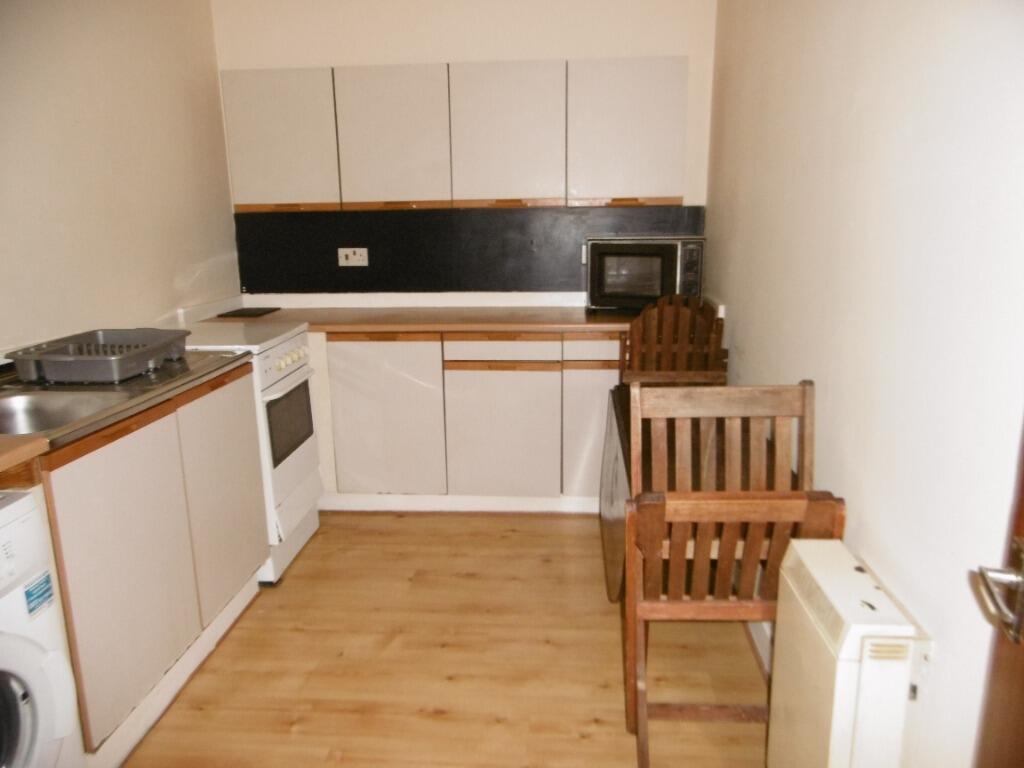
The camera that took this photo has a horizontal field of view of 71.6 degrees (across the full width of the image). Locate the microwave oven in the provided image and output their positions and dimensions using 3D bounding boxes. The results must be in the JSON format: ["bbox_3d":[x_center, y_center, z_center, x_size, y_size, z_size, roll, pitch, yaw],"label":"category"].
[{"bbox_3d":[0.621,-0.529,3.407,0.530,0.340,0.324,0,13,4],"label":"microwave oven"}]

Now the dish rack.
[{"bbox_3d":[-1.243,-0.087,2.171,0.373,0.087,0.461,0,13,4],"label":"dish rack"}]

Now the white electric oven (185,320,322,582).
[{"bbox_3d":[-1.125,0.235,2.723,0.598,0.855,0.498,0,13,4],"label":"white electric oven"}]

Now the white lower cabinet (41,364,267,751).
[{"bbox_3d":[-1.202,0.388,2.004,0.591,0.716,1.002,0,13,4],"label":"white lower cabinet"}]

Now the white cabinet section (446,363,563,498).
[{"bbox_3d":[-0.035,0.200,3.053,0.500,0.593,0.025,0,13,4],"label":"white cabinet section"}]

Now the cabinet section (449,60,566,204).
[{"bbox_3d":[-0.004,-1.100,3.209,0.508,0.600,0.287,0,13,5],"label":"cabinet section"}]

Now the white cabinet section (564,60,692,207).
[{"bbox_3d":[0.498,-1.097,3.167,0.501,0.600,0.287,0,13,5],"label":"white cabinet section"}]

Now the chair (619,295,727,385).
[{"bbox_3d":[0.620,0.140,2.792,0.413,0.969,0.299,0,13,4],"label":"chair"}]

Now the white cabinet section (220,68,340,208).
[{"bbox_3d":[-1.007,-1.106,3.292,0.501,0.600,0.287,0,13,5],"label":"white cabinet section"}]

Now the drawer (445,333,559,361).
[{"bbox_3d":[-0.026,-0.204,3.175,0.500,0.123,0.430,0,13,4],"label":"drawer"}]

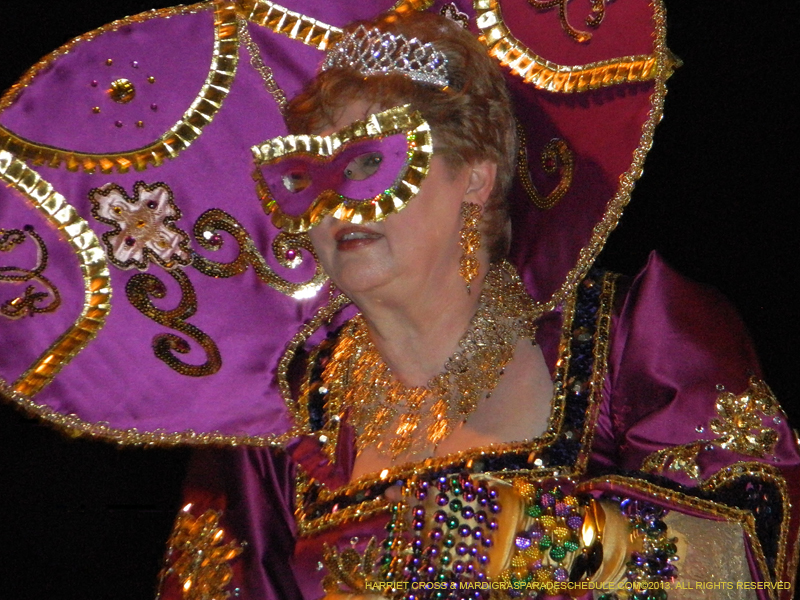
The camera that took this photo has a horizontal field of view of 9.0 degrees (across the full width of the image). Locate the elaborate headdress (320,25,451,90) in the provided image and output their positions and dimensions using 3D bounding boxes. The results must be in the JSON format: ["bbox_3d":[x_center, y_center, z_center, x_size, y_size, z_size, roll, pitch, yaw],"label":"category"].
[{"bbox_3d":[-0.022,-0.218,4.505,0.126,0.047,0.062,3,-5,32],"label":"elaborate headdress"}]

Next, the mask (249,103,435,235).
[{"bbox_3d":[-0.058,-0.108,4.497,0.203,0.096,0.035,-11,-12,37],"label":"mask"}]

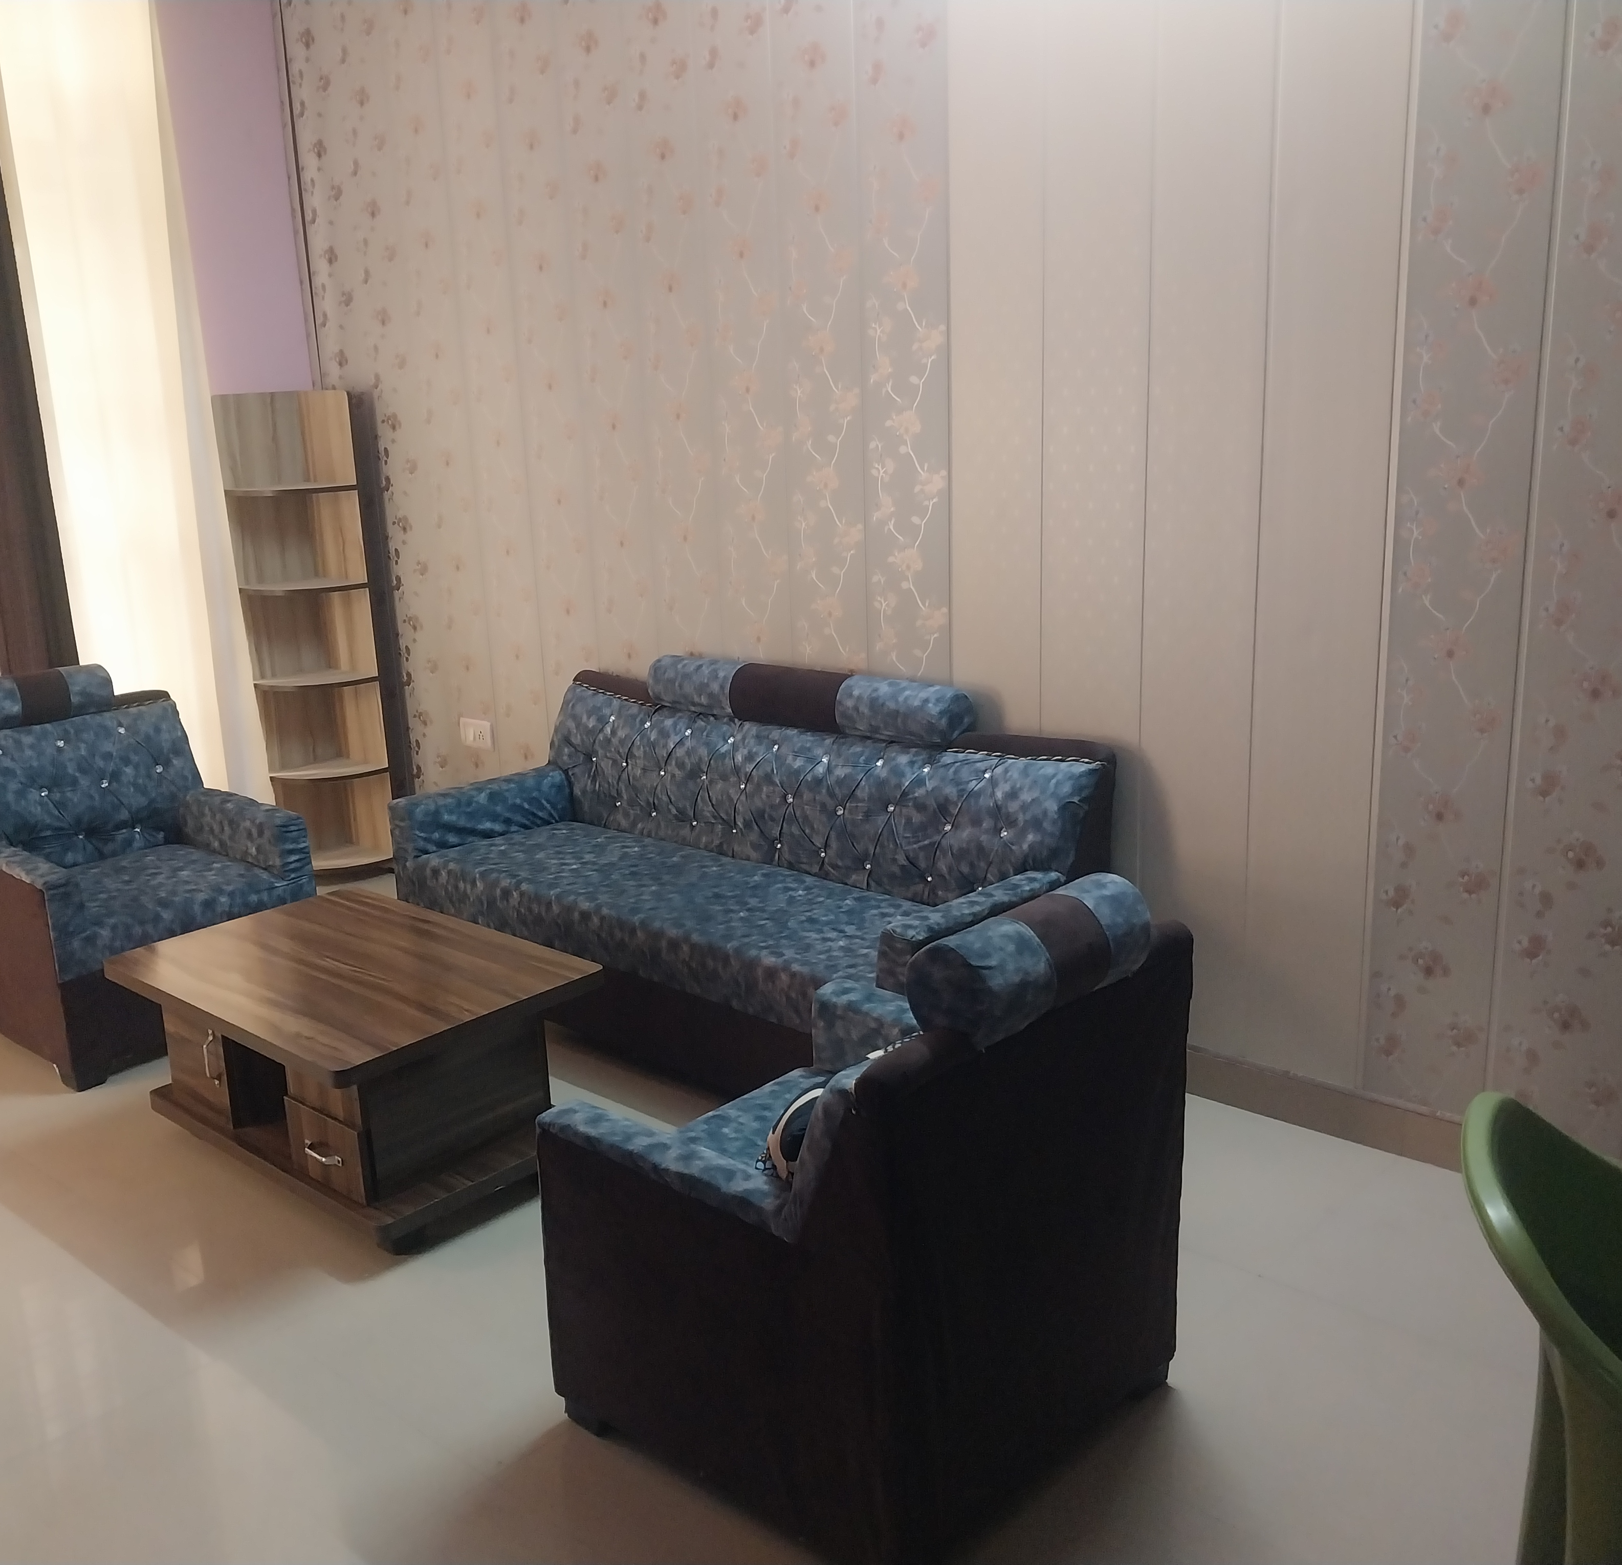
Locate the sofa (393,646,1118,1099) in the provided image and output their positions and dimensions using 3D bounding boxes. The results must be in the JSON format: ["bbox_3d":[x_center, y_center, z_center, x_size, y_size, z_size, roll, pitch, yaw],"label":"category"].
[{"bbox_3d":[-0.209,0.187,3.758,1.775,0.885,0.675,11,19,40],"label":"sofa"}]

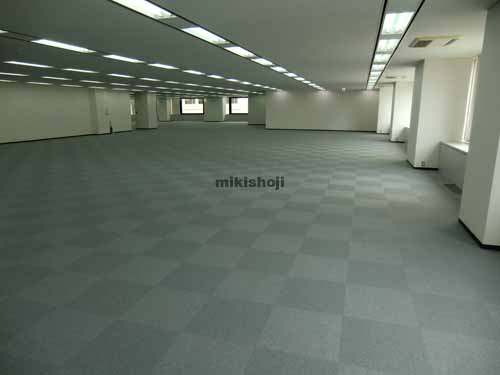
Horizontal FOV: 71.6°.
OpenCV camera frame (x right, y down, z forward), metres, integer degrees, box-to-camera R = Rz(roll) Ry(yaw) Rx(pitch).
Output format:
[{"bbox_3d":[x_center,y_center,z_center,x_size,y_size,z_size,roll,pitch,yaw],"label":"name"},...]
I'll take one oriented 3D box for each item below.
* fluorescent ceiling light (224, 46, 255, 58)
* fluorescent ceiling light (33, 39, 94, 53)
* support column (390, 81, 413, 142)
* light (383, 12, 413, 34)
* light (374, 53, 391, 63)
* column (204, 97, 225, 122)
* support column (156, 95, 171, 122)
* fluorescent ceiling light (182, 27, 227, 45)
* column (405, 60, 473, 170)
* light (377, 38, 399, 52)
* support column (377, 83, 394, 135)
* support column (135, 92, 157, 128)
[{"bbox_3d":[-0.134,-2.480,6.308,0.290,0.060,1.210,4,14,17],"label":"fluorescent ceiling light"},{"bbox_3d":[-3.015,-2.324,5.677,0.290,0.060,1.210,4,14,17],"label":"fluorescent ceiling light"},{"bbox_3d":[6.914,-3.377,15.546,1.000,2.522,1.350,3,13,17],"label":"support column"},{"bbox_3d":[1.798,-2.014,4.247,0.290,0.060,1.210,4,14,17],"label":"light"},{"bbox_3d":[2.923,-2.880,7.669,0.330,0.080,1.270,3,13,17],"label":"light"},{"bbox_3d":[-3.635,-7.950,35.200,1.800,2.522,0.900,3,13,17],"label":"column"},{"bbox_3d":[-8.812,-7.828,35.192,1.100,2.410,0.950,4,14,17],"label":"support column"},{"bbox_3d":[-0.641,-2.290,5.213,0.330,0.080,1.230,3,13,17],"label":"fluorescent ceiling light"},{"bbox_3d":[4.689,-1.816,8.695,1.000,2.522,1.380,3,13,17],"label":"column"},{"bbox_3d":[2.296,-2.364,5.759,0.290,0.060,1.210,4,14,17],"label":"light"},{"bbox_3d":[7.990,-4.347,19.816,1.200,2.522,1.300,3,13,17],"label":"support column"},{"bbox_3d":[-7.370,-5.370,24.470,0.960,2.410,1.030,4,14,17],"label":"support column"}]

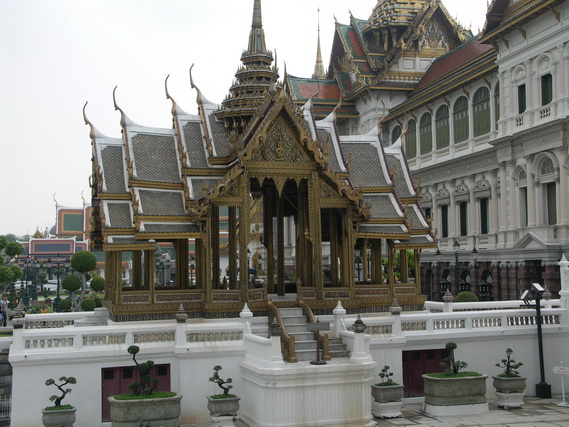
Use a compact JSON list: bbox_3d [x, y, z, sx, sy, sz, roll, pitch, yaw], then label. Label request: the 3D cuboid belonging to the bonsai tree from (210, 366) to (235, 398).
[{"bbox_3d":[-1.367,3.705,21.394,0.610,0.740,0.550,0,-3,-16],"label":"bonsai tree"}]

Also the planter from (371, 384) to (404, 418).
[{"bbox_3d":[2.508,4.575,23.640,0.660,0.720,0.500,0,-2,-18],"label":"planter"}]

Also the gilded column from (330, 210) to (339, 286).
[{"bbox_3d":[1.400,1.106,27.000,0.200,2.491,0.200,0,-2,-18],"label":"gilded column"}]

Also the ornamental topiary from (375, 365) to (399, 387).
[{"bbox_3d":[2.499,3.975,23.665,0.420,0.500,0.370,0,-2,-18],"label":"ornamental topiary"}]

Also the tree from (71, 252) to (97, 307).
[{"bbox_3d":[-14.300,4.696,69.011,1.814,4.126,1.750,0,-3,-10],"label":"tree"}]

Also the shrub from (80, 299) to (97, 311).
[{"bbox_3d":[-14.317,6.734,71.000,1.100,0.900,1.080,0,-3,-11],"label":"shrub"}]

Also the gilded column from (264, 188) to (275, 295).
[{"bbox_3d":[-0.453,0.924,29.314,0.250,3.100,0.250,0,-3,-16],"label":"gilded column"}]

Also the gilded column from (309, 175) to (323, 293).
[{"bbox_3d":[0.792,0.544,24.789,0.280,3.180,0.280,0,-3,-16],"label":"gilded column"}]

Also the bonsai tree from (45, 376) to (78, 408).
[{"bbox_3d":[-4.679,3.739,20.263,0.660,0.660,0.580,0,-3,-16],"label":"bonsai tree"}]

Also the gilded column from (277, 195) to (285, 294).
[{"bbox_3d":[-0.107,0.901,28.080,0.210,3.000,0.210,0,-3,-16],"label":"gilded column"}]

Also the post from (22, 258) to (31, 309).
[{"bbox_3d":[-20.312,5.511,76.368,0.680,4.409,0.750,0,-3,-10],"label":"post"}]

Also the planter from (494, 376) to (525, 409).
[{"bbox_3d":[5.588,4.426,24.126,0.620,0.740,0.600,0,-3,-16],"label":"planter"}]

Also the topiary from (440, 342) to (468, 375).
[{"bbox_3d":[4.078,3.479,23.271,0.580,0.740,0.500,0,-3,-15],"label":"topiary"}]

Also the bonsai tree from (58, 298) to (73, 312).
[{"bbox_3d":[-16.030,6.734,71.000,1.020,1.020,1.020,0,-3,-16],"label":"bonsai tree"}]

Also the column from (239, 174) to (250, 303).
[{"bbox_3d":[-1.039,0.624,25.200,0.240,3.377,0.240,0,-2,-18],"label":"column"}]

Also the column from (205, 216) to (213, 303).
[{"bbox_3d":[-1.943,1.181,24.900,0.200,2.208,0.200,0,-2,-18],"label":"column"}]

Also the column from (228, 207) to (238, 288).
[{"bbox_3d":[-1.336,0.782,25.406,0.230,3.000,0.230,0,-3,-16],"label":"column"}]

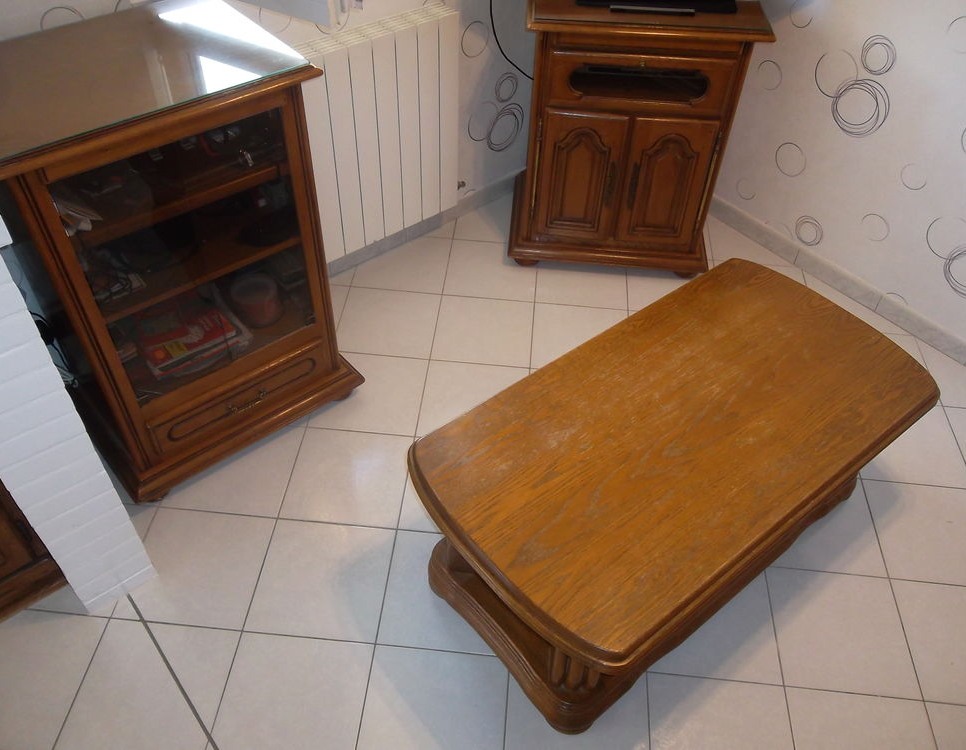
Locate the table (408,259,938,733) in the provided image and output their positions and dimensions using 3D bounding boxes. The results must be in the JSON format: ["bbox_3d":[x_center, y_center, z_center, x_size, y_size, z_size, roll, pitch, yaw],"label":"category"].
[{"bbox_3d":[0.484,0.265,2.020,1.290,0.484,0.672,-29,54,-26],"label":"table"}]

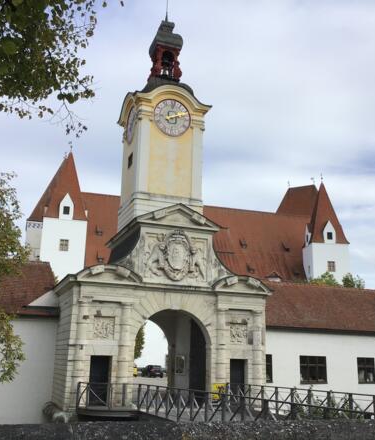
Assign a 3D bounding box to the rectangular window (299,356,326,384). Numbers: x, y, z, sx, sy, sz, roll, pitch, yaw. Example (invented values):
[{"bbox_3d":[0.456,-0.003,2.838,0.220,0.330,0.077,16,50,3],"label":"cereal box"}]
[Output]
[{"bbox_3d":[7.945,9.496,33.194,1.909,1.637,0.150,6,-15,-19],"label":"rectangular window"}]

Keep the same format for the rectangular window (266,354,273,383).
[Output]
[{"bbox_3d":[4.580,9.059,32.035,1.283,1.647,0.150,6,-15,-19],"label":"rectangular window"}]

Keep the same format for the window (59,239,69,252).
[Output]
[{"bbox_3d":[-20.317,4.243,86.721,1.511,1.911,0.200,5,-14,-13],"label":"window"}]

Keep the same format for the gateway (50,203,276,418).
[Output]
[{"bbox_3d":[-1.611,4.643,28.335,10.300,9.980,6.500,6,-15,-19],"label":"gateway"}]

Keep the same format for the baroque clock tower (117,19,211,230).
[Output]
[{"bbox_3d":[-1.435,-6.109,31.645,4.600,13.850,4.500,6,-15,-19],"label":"baroque clock tower"}]

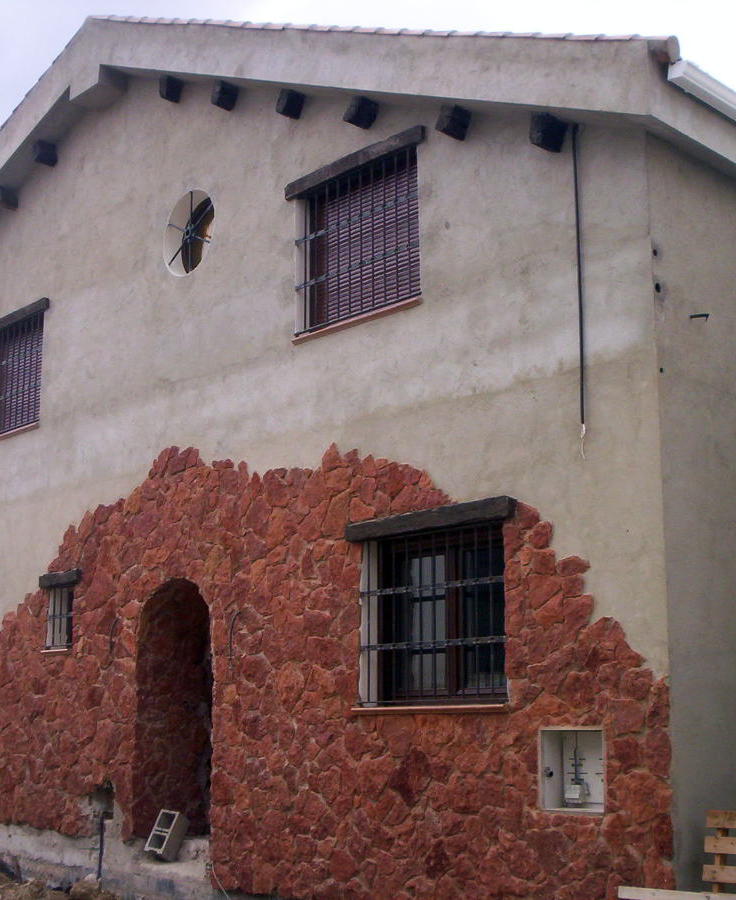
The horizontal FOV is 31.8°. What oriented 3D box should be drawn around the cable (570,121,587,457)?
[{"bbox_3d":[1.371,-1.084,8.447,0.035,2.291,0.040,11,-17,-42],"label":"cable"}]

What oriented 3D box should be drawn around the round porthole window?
[{"bbox_3d":[-1.575,-1.988,11.991,0.220,0.804,0.792,11,-17,-42],"label":"round porthole window"}]

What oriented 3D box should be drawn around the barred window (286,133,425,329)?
[{"bbox_3d":[-0.049,-1.687,10.223,0.250,1.335,1.525,11,-17,-42],"label":"barred window"}]

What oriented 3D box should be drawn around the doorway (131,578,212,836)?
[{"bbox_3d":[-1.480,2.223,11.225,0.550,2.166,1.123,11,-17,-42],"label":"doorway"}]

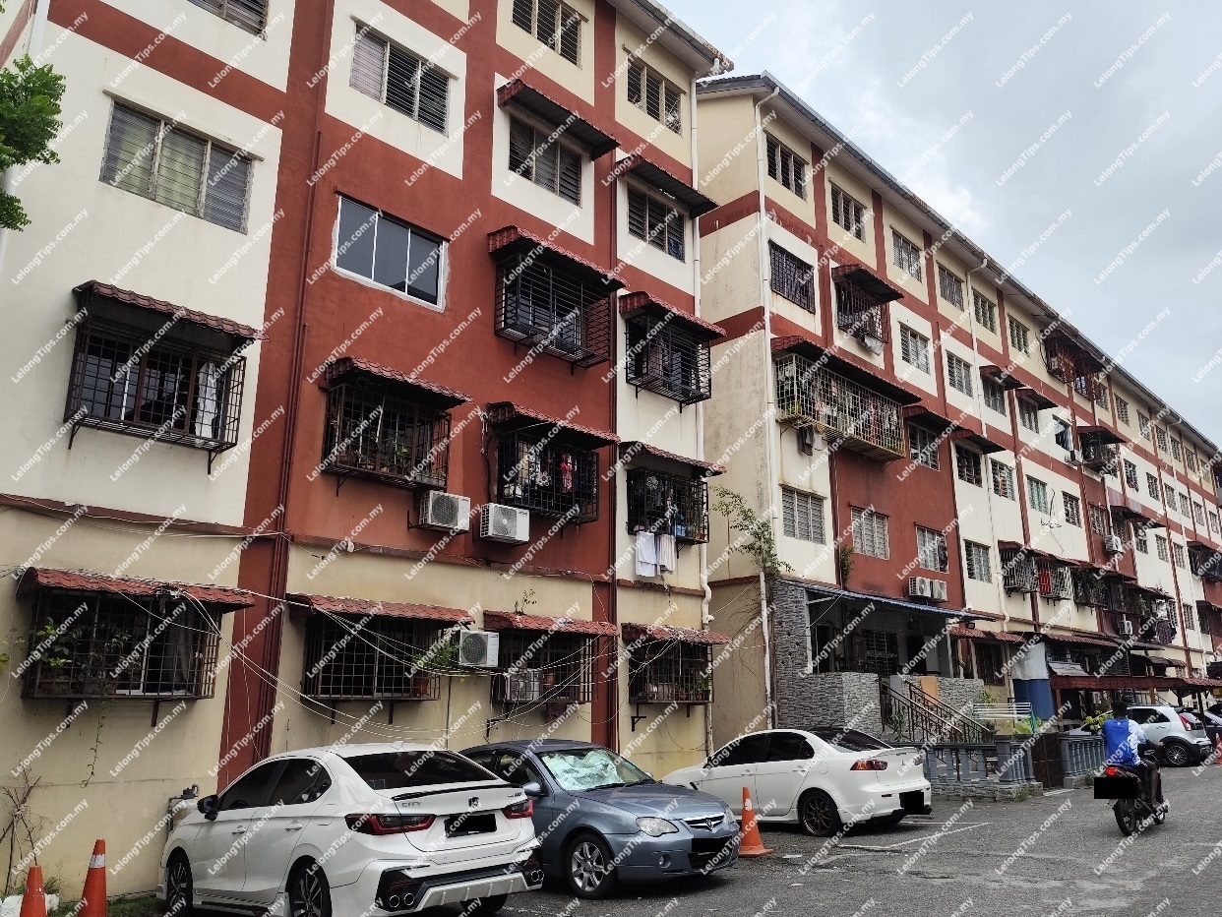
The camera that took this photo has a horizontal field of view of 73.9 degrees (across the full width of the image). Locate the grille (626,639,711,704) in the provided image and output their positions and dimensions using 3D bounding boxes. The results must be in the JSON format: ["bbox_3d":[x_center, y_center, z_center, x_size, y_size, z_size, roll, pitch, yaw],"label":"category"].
[{"bbox_3d":[1.133,3.920,14.903,0.450,1.058,1.848,-14,-20,43],"label":"grille"}]

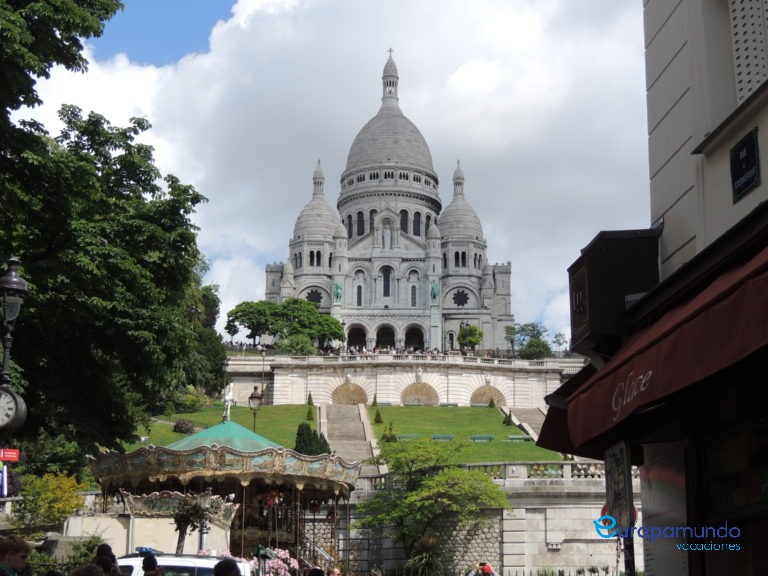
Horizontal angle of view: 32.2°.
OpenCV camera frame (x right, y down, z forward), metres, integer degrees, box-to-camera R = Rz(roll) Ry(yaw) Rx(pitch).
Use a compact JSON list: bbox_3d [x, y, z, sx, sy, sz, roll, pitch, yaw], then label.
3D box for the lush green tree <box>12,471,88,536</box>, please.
[{"bbox_3d":[-13.610,8.860,54.000,3.080,2.760,2.620,0,-13,0],"label":"lush green tree"}]

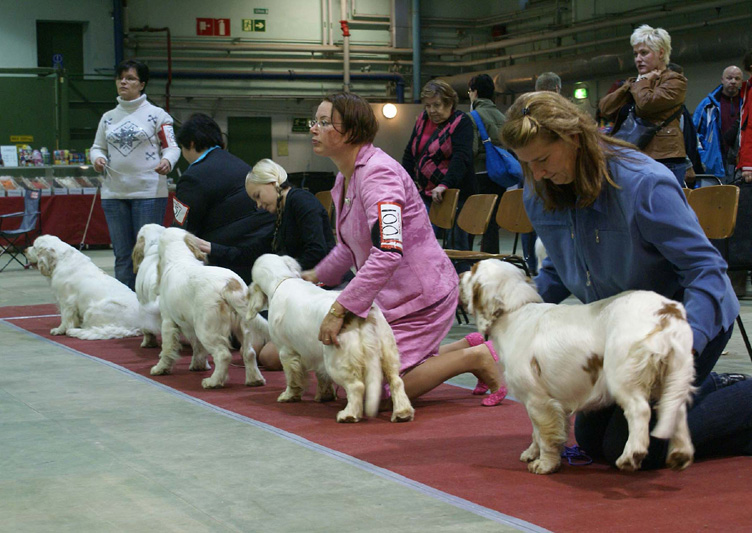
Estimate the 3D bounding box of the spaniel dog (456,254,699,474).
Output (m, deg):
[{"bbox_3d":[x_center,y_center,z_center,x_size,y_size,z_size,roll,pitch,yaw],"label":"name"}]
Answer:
[{"bbox_3d":[0.567,0.278,3.556,0.310,0.560,0.750,-3,3,-33],"label":"spaniel dog"}]

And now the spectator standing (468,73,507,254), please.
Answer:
[{"bbox_3d":[0.930,-0.632,10.282,0.380,1.700,0.490,1,4,37],"label":"spectator standing"}]

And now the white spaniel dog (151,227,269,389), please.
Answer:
[{"bbox_3d":[-0.751,0.167,5.682,0.320,0.620,0.884,-3,3,-31],"label":"white spaniel dog"}]

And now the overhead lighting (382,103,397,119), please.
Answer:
[{"bbox_3d":[0.241,-2.666,22.930,0.250,0.250,0.140,-3,4,-27],"label":"overhead lighting"}]

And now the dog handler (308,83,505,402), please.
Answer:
[{"bbox_3d":[0.105,-0.071,4.976,0.760,1.170,0.540,-2,4,-15],"label":"dog handler"}]

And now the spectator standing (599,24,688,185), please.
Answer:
[{"bbox_3d":[1.532,-0.524,7.497,0.510,1.680,0.380,1,4,38],"label":"spectator standing"}]

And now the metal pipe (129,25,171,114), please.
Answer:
[{"bbox_3d":[-3.697,-3.244,22.038,0.650,1.355,0.090,-2,3,-18],"label":"metal pipe"}]

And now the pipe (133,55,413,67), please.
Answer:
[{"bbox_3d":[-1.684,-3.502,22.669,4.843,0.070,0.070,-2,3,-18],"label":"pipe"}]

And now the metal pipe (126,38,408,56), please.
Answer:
[{"bbox_3d":[-1.646,-3.696,22.419,5.231,0.100,0.100,-3,4,-27],"label":"metal pipe"}]

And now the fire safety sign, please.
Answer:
[{"bbox_3d":[-2.691,-3.971,22.130,0.600,0.300,0.020,-3,4,-27],"label":"fire safety sign"}]

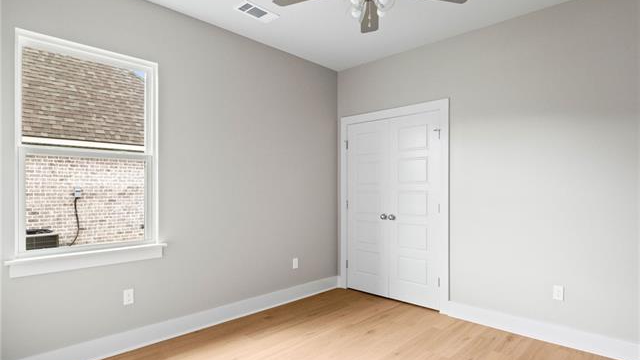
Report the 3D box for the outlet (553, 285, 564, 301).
[{"bbox_3d":[1.942,0.921,2.715,0.072,0.116,0.009,-1,-1,42],"label":"outlet"}]

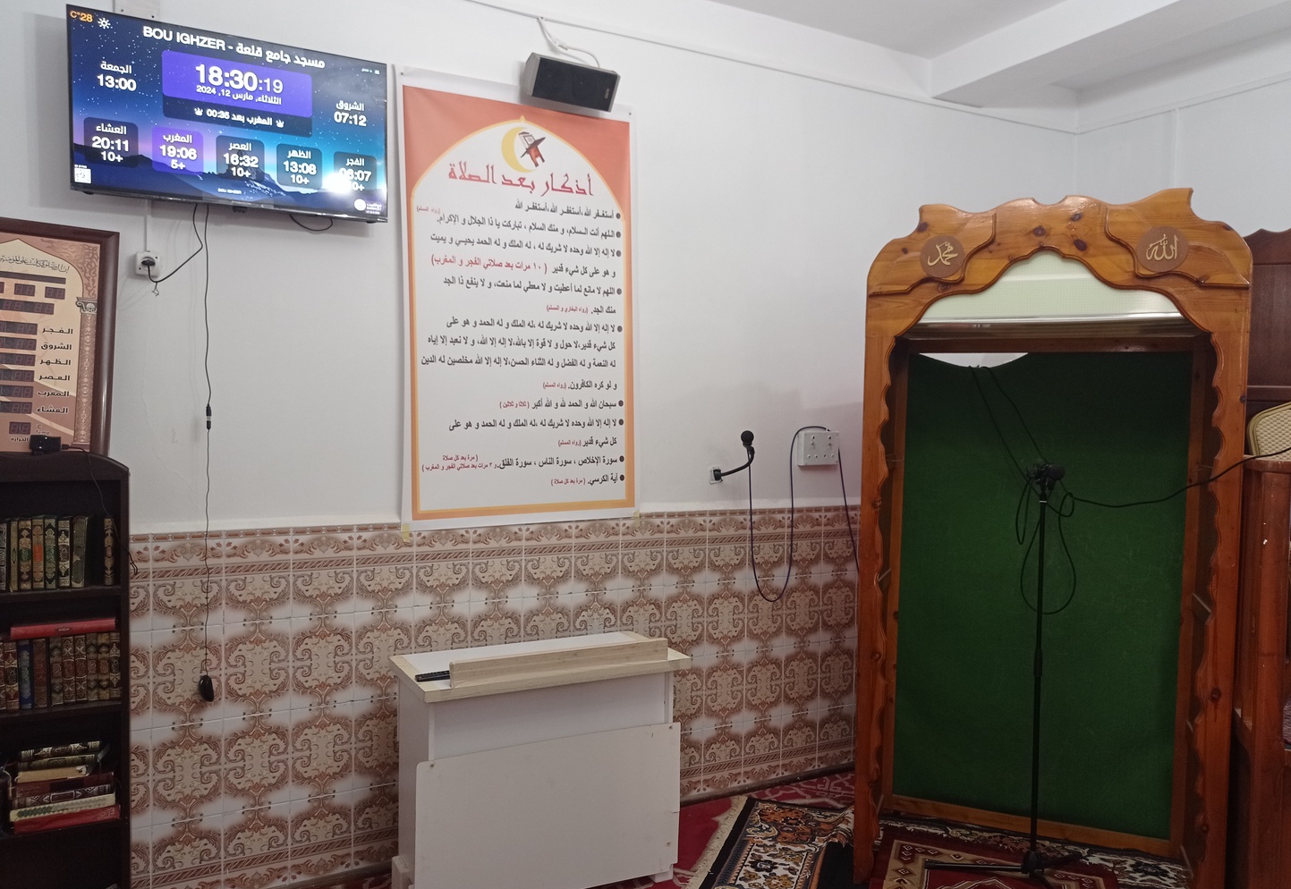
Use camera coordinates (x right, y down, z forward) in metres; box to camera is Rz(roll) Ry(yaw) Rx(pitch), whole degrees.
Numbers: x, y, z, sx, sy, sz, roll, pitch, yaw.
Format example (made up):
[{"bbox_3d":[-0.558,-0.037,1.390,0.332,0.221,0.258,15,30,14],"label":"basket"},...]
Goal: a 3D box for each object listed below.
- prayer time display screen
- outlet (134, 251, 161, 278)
[{"bbox_3d":[-1.232,-0.968,3.159,0.905,0.515,0.070,0,2,-32],"label":"prayer time display screen"},{"bbox_3d":[-1.479,-0.535,3.103,0.070,0.075,0.040,0,2,-32],"label":"outlet"}]

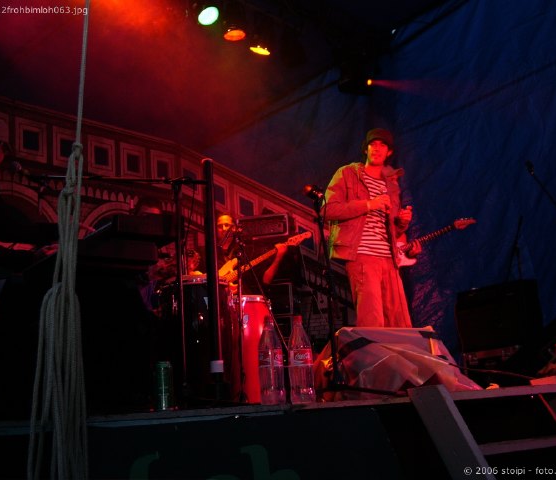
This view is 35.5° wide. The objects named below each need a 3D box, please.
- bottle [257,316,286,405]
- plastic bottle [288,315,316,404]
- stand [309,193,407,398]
[{"bbox_3d":[-0.024,0.445,3.223,0.092,0.321,0.092,-4,-10,0],"label":"bottle"},{"bbox_3d":[0.085,0.443,3.222,0.092,0.324,0.092,-4,-10,0],"label":"plastic bottle"},{"bbox_3d":[0.351,0.291,4.770,0.540,1.137,0.550,-10,-12,29],"label":"stand"}]

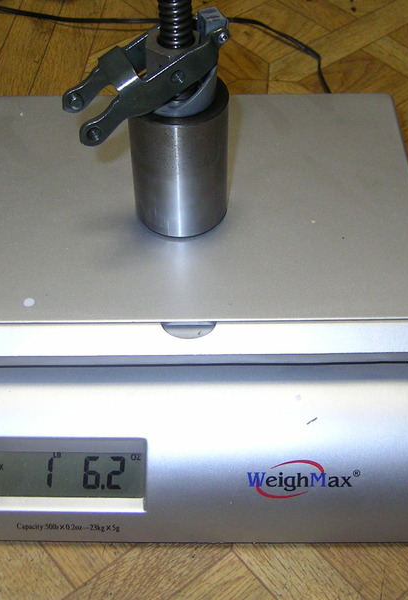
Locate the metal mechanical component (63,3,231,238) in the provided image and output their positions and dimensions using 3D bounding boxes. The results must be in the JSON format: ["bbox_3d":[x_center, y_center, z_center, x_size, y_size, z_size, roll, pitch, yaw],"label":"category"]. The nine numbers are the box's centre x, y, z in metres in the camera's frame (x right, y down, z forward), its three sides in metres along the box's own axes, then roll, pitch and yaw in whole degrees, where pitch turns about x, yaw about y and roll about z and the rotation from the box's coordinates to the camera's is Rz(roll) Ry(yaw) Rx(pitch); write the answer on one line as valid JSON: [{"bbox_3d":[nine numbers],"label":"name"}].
[{"bbox_3d":[-0.022,-0.080,0.350,0.071,0.120,0.045,-19,53,-14],"label":"metal mechanical component"}]

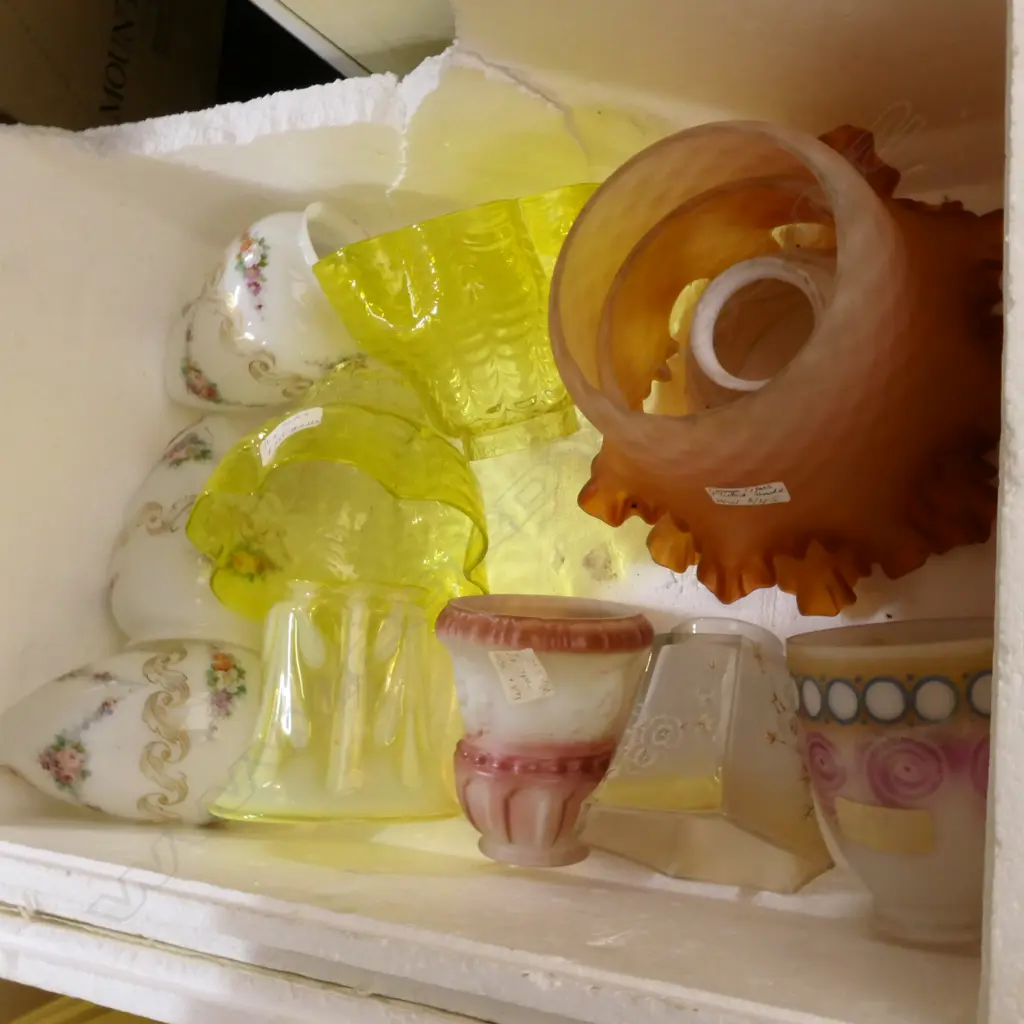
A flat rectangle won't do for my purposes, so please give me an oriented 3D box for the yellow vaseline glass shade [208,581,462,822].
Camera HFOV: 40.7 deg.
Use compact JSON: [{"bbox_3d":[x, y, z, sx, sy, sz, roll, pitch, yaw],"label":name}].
[{"bbox_3d":[-0.078,0.087,0.645,0.119,0.119,0.106,4,84,-6],"label":"yellow vaseline glass shade"}]

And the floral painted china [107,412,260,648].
[{"bbox_3d":[-0.176,0.013,0.812,0.112,0.112,0.141,6,82,28],"label":"floral painted china"}]

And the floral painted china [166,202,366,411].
[{"bbox_3d":[-0.132,-0.109,0.782,0.141,0.112,0.112,-29,77,33],"label":"floral painted china"}]

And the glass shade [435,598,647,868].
[{"bbox_3d":[0.014,0.113,0.714,0.112,0.112,0.126,5,92,28],"label":"glass shade"}]

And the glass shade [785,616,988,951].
[{"bbox_3d":[0.194,0.120,0.627,0.124,0.124,0.134,-6,89,28],"label":"glass shade"}]

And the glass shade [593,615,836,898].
[{"bbox_3d":[0.098,0.114,0.677,0.114,0.131,0.107,13,63,2],"label":"glass shade"}]

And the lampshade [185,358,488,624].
[{"bbox_3d":[-0.080,-0.026,0.694,0.145,0.145,0.098,8,61,-7],"label":"lampshade"}]

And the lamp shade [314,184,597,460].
[{"bbox_3d":[-0.010,-0.086,0.662,0.142,0.142,0.104,-17,97,1],"label":"lamp shade"}]

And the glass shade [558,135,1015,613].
[{"bbox_3d":[0.096,-0.077,0.563,0.220,0.130,0.220,0,80,28],"label":"glass shade"}]

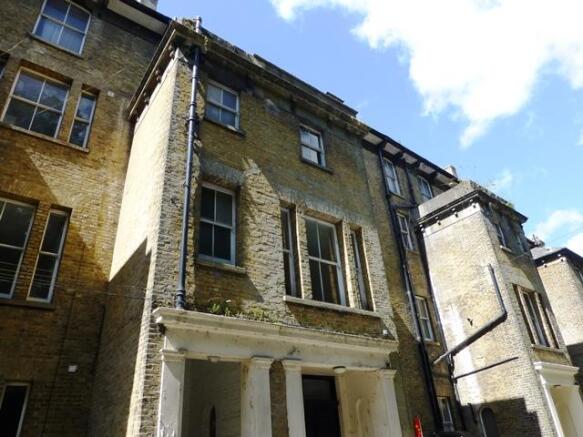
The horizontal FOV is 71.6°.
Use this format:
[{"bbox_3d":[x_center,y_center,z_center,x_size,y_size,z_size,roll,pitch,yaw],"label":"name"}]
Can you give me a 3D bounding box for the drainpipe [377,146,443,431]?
[{"bbox_3d":[4.662,2.362,16.134,0.160,13.180,0.160,18,-36,-34],"label":"drainpipe"}]

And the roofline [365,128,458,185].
[{"bbox_3d":[6.134,-2.881,20.510,7.400,0.770,0.590,18,-36,-34],"label":"roofline"}]

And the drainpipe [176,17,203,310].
[{"bbox_3d":[-2.077,-1.813,8.403,0.120,7.530,0.120,17,-36,-34],"label":"drainpipe"}]

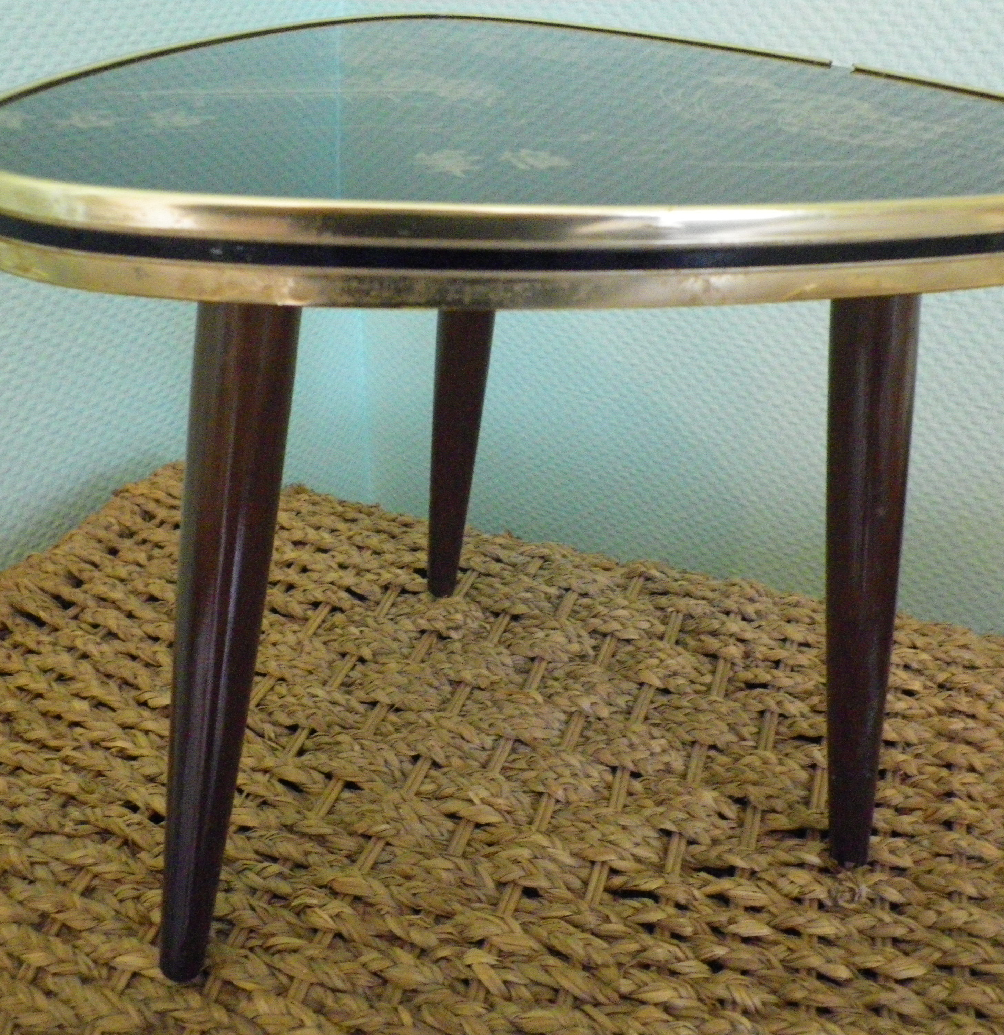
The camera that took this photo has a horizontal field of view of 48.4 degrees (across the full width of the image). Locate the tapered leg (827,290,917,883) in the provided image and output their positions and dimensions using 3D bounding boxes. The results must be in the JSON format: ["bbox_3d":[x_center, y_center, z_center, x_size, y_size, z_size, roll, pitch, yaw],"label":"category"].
[{"bbox_3d":[0.139,0.020,0.431,0.029,0.290,0.029,-5,27,4],"label":"tapered leg"}]

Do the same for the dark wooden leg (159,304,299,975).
[{"bbox_3d":[-0.095,0.043,0.370,0.029,0.291,0.029,10,25,-4],"label":"dark wooden leg"}]

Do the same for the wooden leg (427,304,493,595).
[{"bbox_3d":[-0.021,-0.070,0.574,0.029,0.290,0.029,6,38,-2],"label":"wooden leg"}]

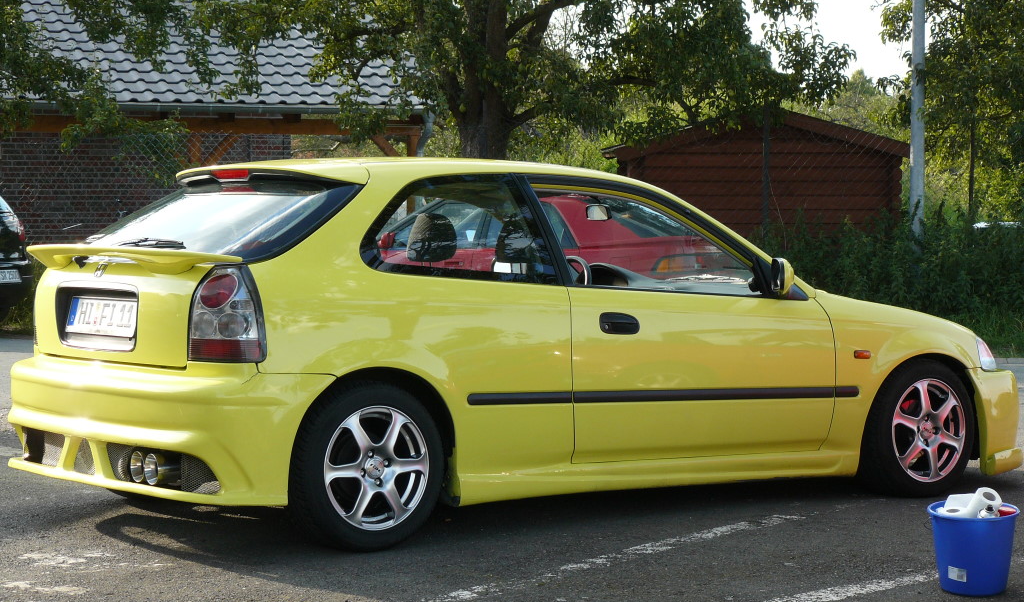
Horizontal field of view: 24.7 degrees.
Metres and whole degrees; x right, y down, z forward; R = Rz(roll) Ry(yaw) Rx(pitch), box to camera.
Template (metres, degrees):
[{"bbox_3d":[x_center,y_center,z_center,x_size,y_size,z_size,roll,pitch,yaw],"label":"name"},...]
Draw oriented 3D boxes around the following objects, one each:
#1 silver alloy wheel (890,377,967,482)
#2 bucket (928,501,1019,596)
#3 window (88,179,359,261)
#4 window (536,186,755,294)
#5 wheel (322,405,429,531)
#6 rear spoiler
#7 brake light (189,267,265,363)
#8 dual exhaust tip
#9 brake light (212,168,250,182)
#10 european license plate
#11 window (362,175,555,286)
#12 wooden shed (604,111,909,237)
[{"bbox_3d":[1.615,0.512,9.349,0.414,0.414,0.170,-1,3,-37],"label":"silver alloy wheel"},{"bbox_3d":[1.421,0.770,7.194,0.280,0.237,0.280,0,3,0],"label":"bucket"},{"bbox_3d":[-1.096,-0.286,8.223,0.570,0.100,1.300,-34,21,-31],"label":"window"},{"bbox_3d":[0.491,-0.218,8.521,0.960,0.452,0.060,-1,-22,-37],"label":"window"},{"bbox_3d":[-0.495,0.552,7.819,0.415,0.415,0.175,-1,3,-36],"label":"wheel"},{"bbox_3d":[-1.374,-0.144,8.023,0.220,0.095,1.470,-1,3,-37],"label":"rear spoiler"},{"bbox_3d":[-0.917,0.038,7.530,0.180,0.310,0.225,-1,3,-36],"label":"brake light"},{"bbox_3d":[-1.157,0.552,7.706,0.120,0.105,0.205,-1,3,-36],"label":"dual exhaust tip"},{"bbox_3d":[-0.986,-0.451,8.334,0.045,0.040,0.255,-1,3,-36],"label":"brake light"},{"bbox_3d":[-1.407,0.057,8.049,0.016,0.120,0.520,10,-4,-36],"label":"european license plate"},{"bbox_3d":[-0.193,-0.242,8.032,0.790,0.428,0.060,-1,-22,-37],"label":"window"},{"bbox_3d":[2.469,-0.853,24.042,2.980,2.170,2.800,1,2,0],"label":"wooden shed"}]

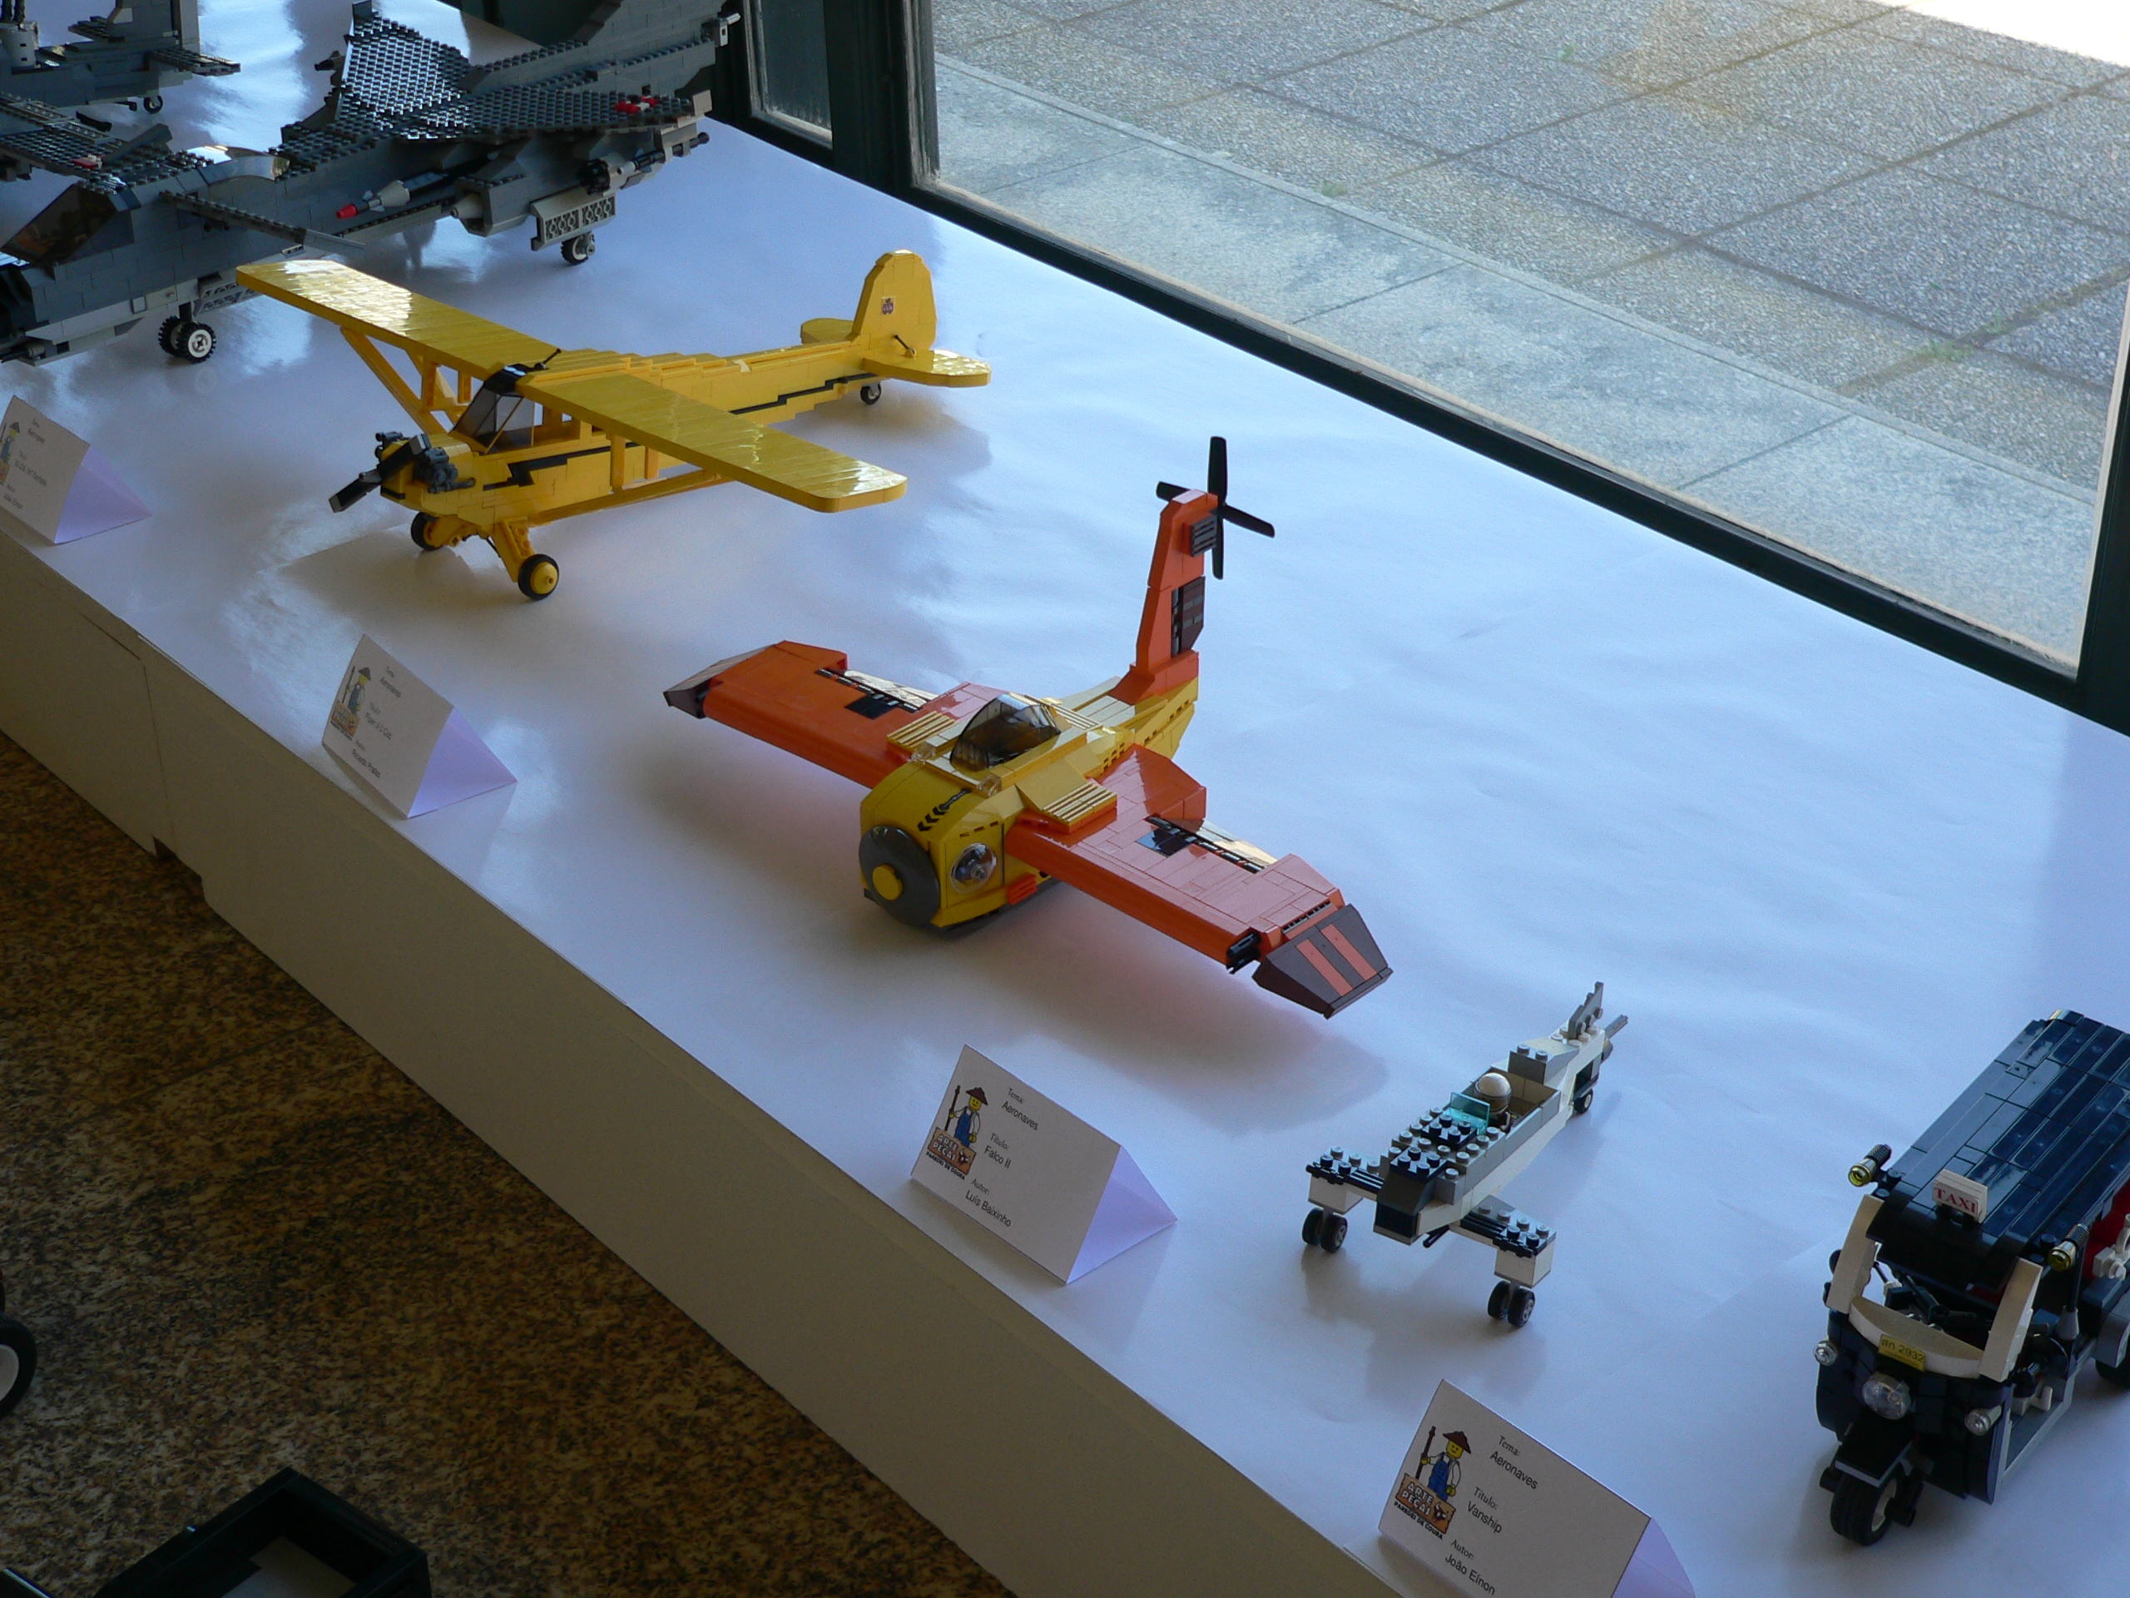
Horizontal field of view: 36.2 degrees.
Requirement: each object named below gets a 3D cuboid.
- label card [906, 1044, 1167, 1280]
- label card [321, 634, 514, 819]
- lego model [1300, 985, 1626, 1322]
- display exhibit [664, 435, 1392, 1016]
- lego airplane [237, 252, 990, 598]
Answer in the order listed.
[{"bbox_3d":[-0.009,0.135,1.269,0.058,0.051,0.091,-25,38,-35],"label":"label card"},{"bbox_3d":[-0.315,-0.040,1.573,0.058,0.051,0.091,-21,36,-31],"label":"label card"},{"bbox_3d":[0.175,0.121,1.270,0.098,0.069,0.193,19,36,30],"label":"lego model"},{"bbox_3d":[-0.003,-0.051,1.469,0.412,0.169,0.225,25,39,36],"label":"display exhibit"},{"bbox_3d":[-0.218,-0.228,1.824,0.485,0.118,0.431,24,38,35],"label":"lego airplane"}]

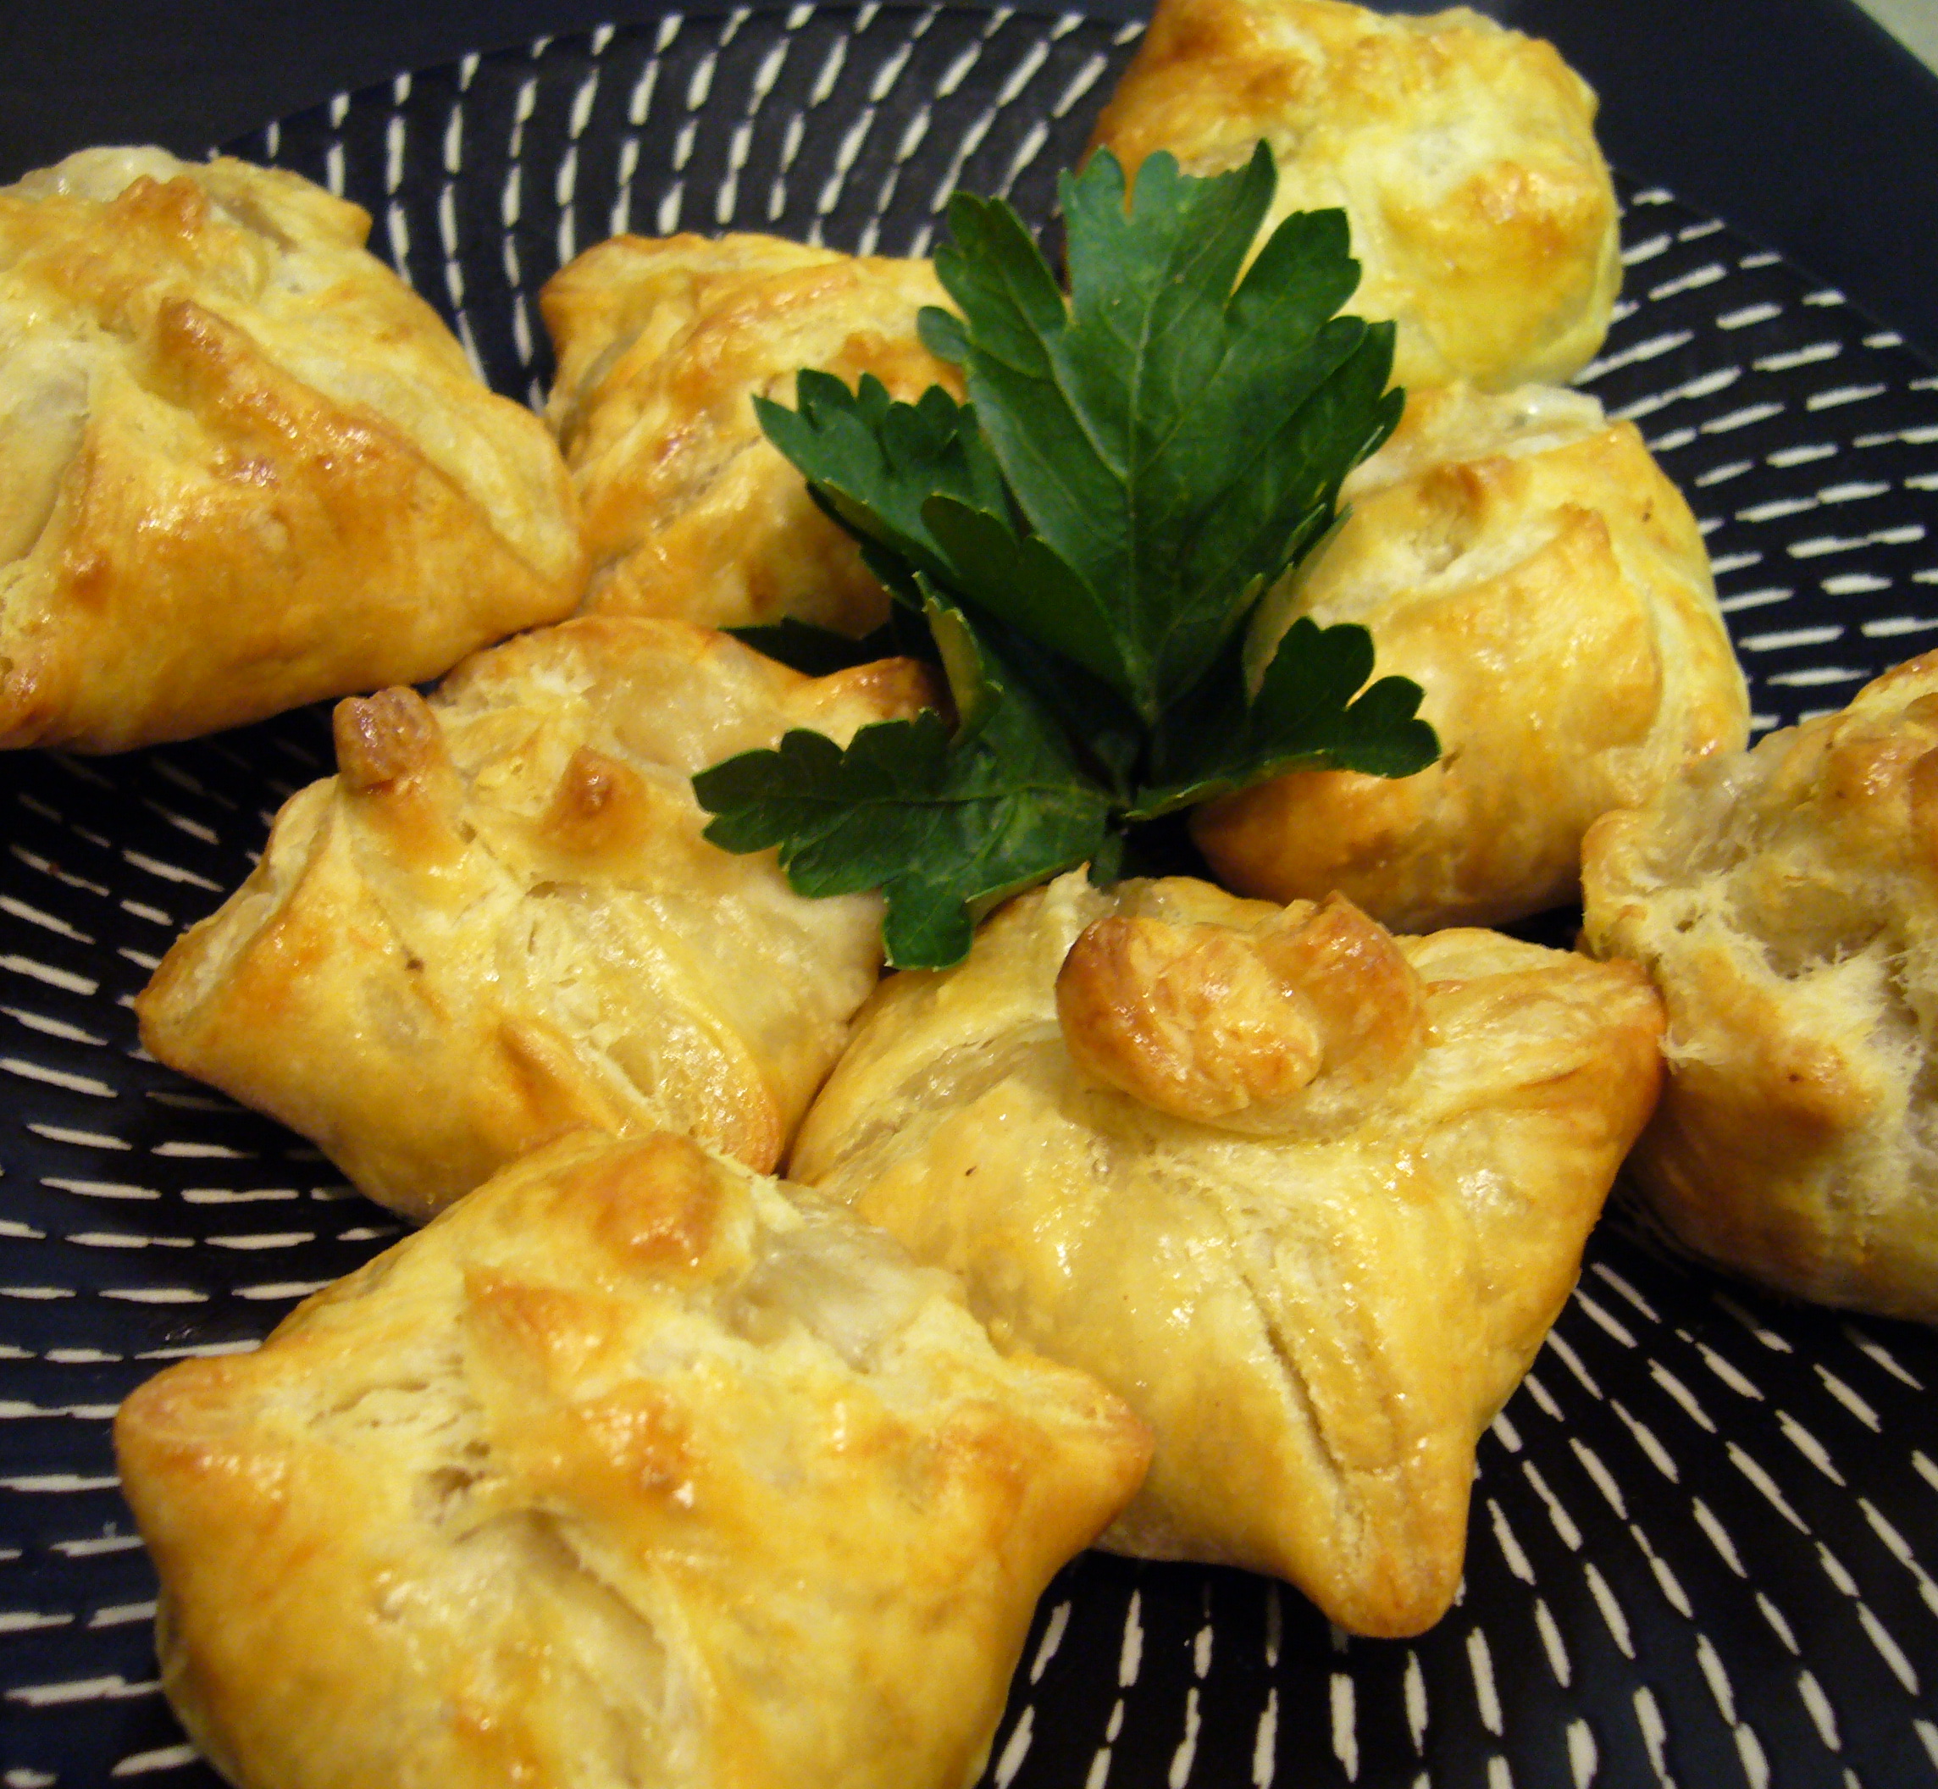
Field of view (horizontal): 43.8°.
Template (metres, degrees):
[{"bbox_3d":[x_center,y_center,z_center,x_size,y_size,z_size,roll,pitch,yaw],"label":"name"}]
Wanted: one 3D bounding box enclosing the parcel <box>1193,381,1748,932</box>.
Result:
[{"bbox_3d":[0.049,-0.029,0.248,0.056,0.036,0.051,-10,54,-15],"label":"parcel"}]

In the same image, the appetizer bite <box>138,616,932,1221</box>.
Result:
[{"bbox_3d":[-0.038,-0.004,0.215,0.057,0.038,0.053,13,51,3],"label":"appetizer bite"}]

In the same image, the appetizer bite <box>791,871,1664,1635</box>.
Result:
[{"bbox_3d":[0.025,0.018,0.206,0.058,0.038,0.055,28,54,14],"label":"appetizer bite"}]

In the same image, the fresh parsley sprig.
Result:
[{"bbox_3d":[0.009,-0.029,0.220,0.068,0.052,0.066,4,52,-5],"label":"fresh parsley sprig"}]

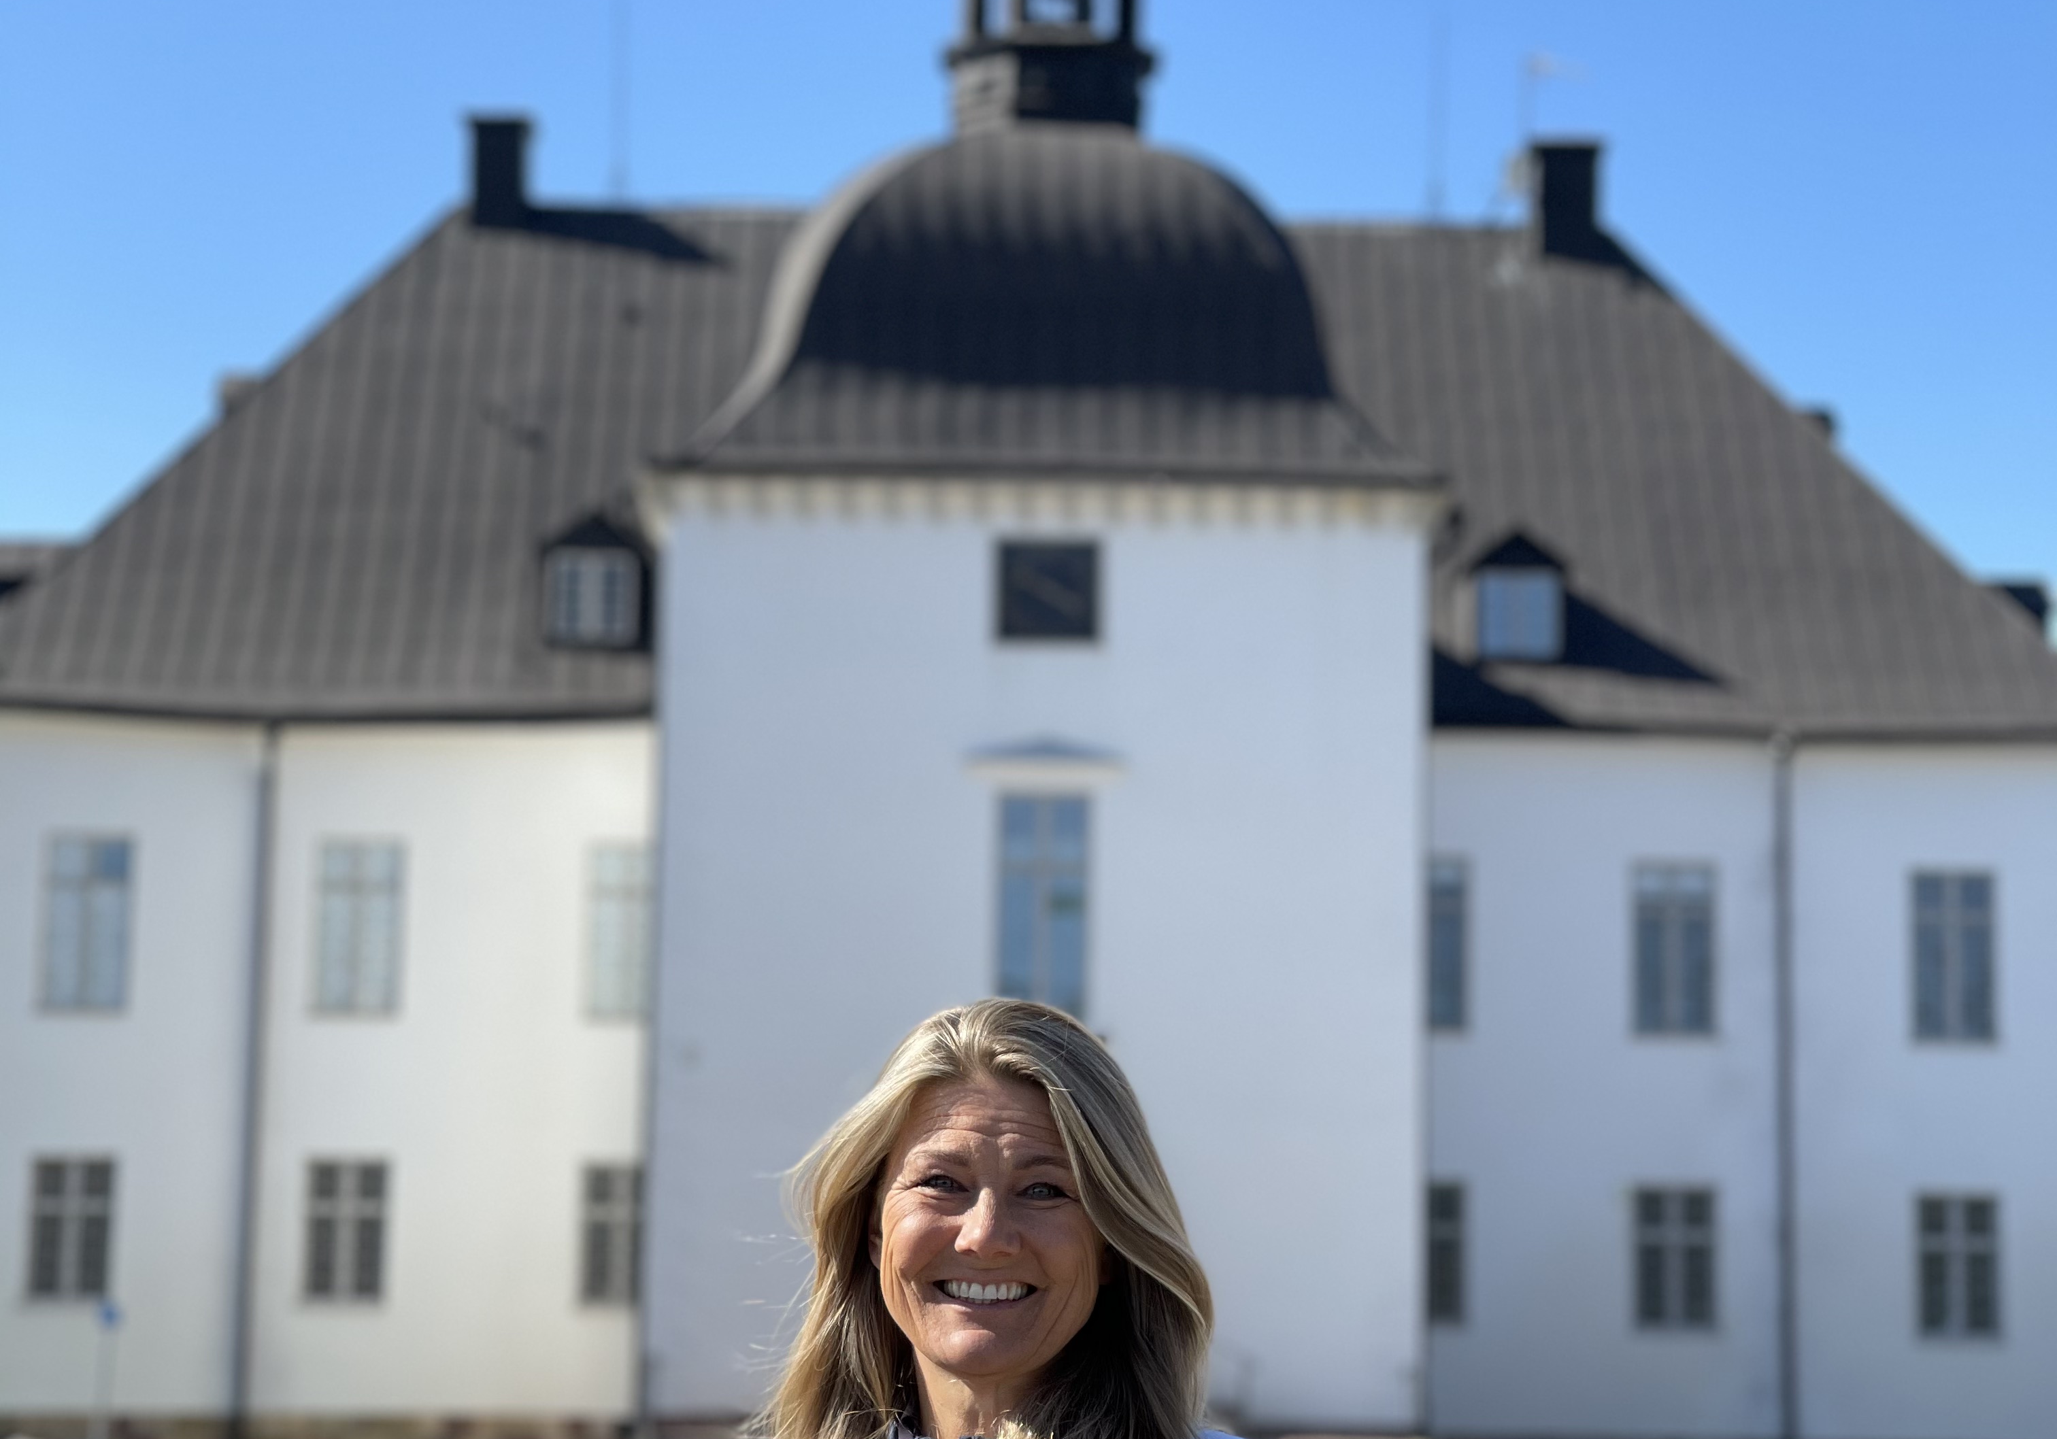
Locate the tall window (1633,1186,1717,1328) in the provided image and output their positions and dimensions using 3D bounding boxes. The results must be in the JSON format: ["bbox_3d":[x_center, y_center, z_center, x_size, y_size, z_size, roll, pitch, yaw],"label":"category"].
[{"bbox_3d":[7.512,6.255,58.901,0.960,1.652,0.150,1,-10,0],"label":"tall window"}]

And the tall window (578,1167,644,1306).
[{"bbox_3d":[-4.730,5.987,58.910,0.960,1.642,0.150,1,-10,0],"label":"tall window"}]

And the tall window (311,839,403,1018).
[{"bbox_3d":[-7.865,2.454,59.540,0.960,2.086,0.150,1,-10,0],"label":"tall window"}]

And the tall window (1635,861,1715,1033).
[{"bbox_3d":[8.755,3.121,68.771,1.120,2.370,0.200,1,-10,0],"label":"tall window"}]

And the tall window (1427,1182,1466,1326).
[{"bbox_3d":[4.597,6.196,58.902,0.960,1.662,0.150,1,-10,0],"label":"tall window"}]

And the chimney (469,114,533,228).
[{"bbox_3d":[-8.116,-8.349,78.214,0.871,1.801,0.829,1,-10,0],"label":"chimney"}]

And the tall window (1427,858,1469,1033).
[{"bbox_3d":[4.675,2.642,59.545,0.960,2.096,0.150,1,-10,0],"label":"tall window"}]

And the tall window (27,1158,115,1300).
[{"bbox_3d":[-11.123,5.921,58.902,0.960,1.644,0.150,1,-10,0],"label":"tall window"}]

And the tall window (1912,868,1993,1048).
[{"bbox_3d":[12.546,3.237,68.783,1.144,2.340,0.200,1,-10,0],"label":"tall window"}]

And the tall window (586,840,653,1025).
[{"bbox_3d":[-5.413,2.863,68.691,1.190,2.413,0.200,1,-10,0],"label":"tall window"}]

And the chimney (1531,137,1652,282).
[{"bbox_3d":[8.282,-7.913,78.214,0.955,1.851,0.829,1,-10,0],"label":"chimney"}]

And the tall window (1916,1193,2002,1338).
[{"bbox_3d":[10.801,6.351,58.894,0.960,1.661,0.150,1,-10,0],"label":"tall window"}]

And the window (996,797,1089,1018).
[{"bbox_3d":[0.191,2.430,63.158,1.140,3.026,0.200,1,-10,0],"label":"window"}]

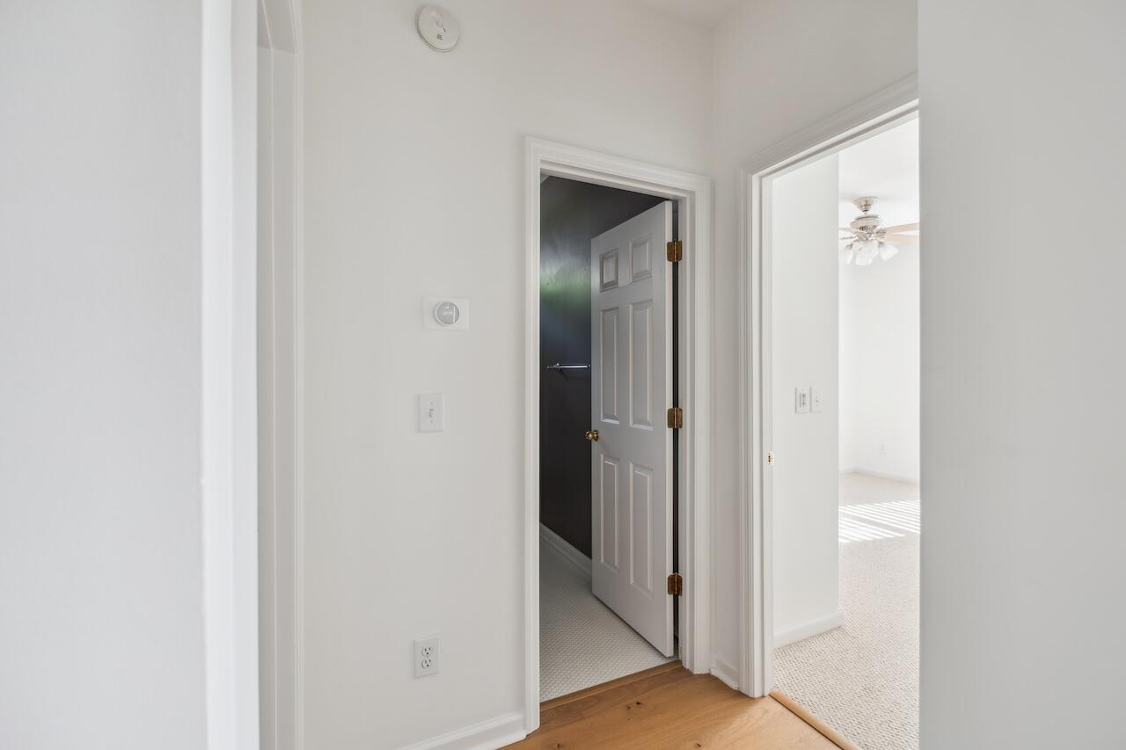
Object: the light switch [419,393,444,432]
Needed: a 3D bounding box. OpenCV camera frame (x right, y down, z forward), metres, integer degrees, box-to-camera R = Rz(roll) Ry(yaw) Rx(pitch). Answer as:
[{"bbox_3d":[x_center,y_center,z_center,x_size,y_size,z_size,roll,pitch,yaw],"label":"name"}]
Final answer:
[{"bbox_3d":[-0.432,0.123,1.542,0.078,0.124,0.014,0,0,-25],"label":"light switch"}]

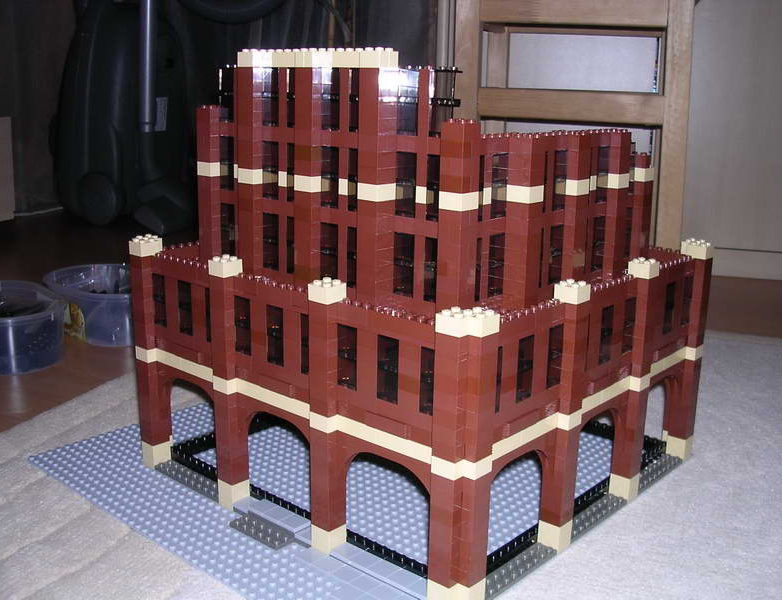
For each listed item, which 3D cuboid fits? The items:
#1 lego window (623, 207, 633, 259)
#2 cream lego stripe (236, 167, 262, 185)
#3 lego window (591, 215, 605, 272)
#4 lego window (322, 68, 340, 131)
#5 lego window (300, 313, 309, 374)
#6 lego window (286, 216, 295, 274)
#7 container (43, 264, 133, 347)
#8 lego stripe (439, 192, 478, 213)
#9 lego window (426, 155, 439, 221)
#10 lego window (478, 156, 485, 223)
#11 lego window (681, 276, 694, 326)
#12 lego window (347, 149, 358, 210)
[{"bbox_3d":[0.173,-0.051,0.661,0.007,0.038,0.016,13,18,40],"label":"lego window"},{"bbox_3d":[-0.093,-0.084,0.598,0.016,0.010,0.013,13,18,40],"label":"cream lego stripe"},{"bbox_3d":[0.142,-0.040,0.616,0.008,0.038,0.016,13,19,40],"label":"lego window"},{"bbox_3d":[-0.035,-0.123,0.542,0.016,0.038,0.008,13,19,40],"label":"lego window"},{"bbox_3d":[-0.047,0.028,0.545,0.016,0.038,0.008,13,19,40],"label":"lego window"},{"bbox_3d":[-0.061,-0.036,0.586,0.016,0.038,0.007,13,18,40],"label":"lego window"},{"bbox_3d":[-0.334,0.005,1.075,0.166,0.066,0.166,-3,15,-17],"label":"container"},{"bbox_3d":[0.038,-0.057,0.497,0.016,0.010,0.016,13,19,40],"label":"lego stripe"},{"bbox_3d":[0.029,-0.064,0.509,0.016,0.038,0.008,13,19,40],"label":"lego window"},{"bbox_3d":[0.047,-0.064,0.509,0.007,0.038,0.016,13,18,40],"label":"lego window"},{"bbox_3d":[0.223,0.001,0.672,0.008,0.038,0.016,13,19,40],"label":"lego window"},{"bbox_3d":[-0.018,-0.073,0.539,0.016,0.038,0.008,13,19,40],"label":"lego window"}]

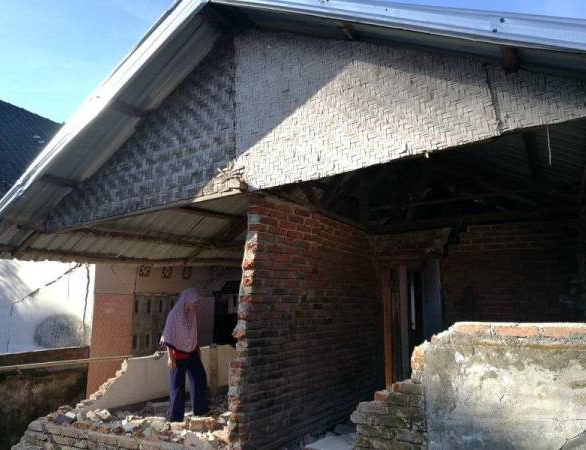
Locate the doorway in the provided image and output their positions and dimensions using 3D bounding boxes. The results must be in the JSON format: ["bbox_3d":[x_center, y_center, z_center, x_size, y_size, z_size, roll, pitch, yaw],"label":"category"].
[{"bbox_3d":[1.345,1.304,5.239,0.705,1.851,0.120,-8,-12,33],"label":"doorway"}]

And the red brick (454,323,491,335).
[{"bbox_3d":[1.086,0.624,2.785,0.186,0.054,0.100,-8,-12,33],"label":"red brick"}]

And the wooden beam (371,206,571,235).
[{"bbox_3d":[1.854,-0.041,5.136,2.138,0.110,0.100,-8,-12,33],"label":"wooden beam"}]

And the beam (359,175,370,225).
[{"bbox_3d":[0.880,-0.330,5.790,0.114,0.655,0.090,-8,-12,33],"label":"beam"}]

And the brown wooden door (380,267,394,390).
[{"bbox_3d":[1.113,1.370,5.372,0.115,1.778,0.100,-8,-12,33],"label":"brown wooden door"}]

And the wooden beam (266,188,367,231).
[{"bbox_3d":[0.290,-0.117,4.578,0.080,0.080,1.942,-8,-12,33],"label":"wooden beam"}]

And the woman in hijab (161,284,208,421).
[{"bbox_3d":[-1.292,1.536,5.628,0.400,1.530,0.450,-6,-11,24],"label":"woman in hijab"}]

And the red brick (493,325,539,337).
[{"bbox_3d":[1.279,0.603,2.659,0.223,0.060,0.100,-8,-12,33],"label":"red brick"}]

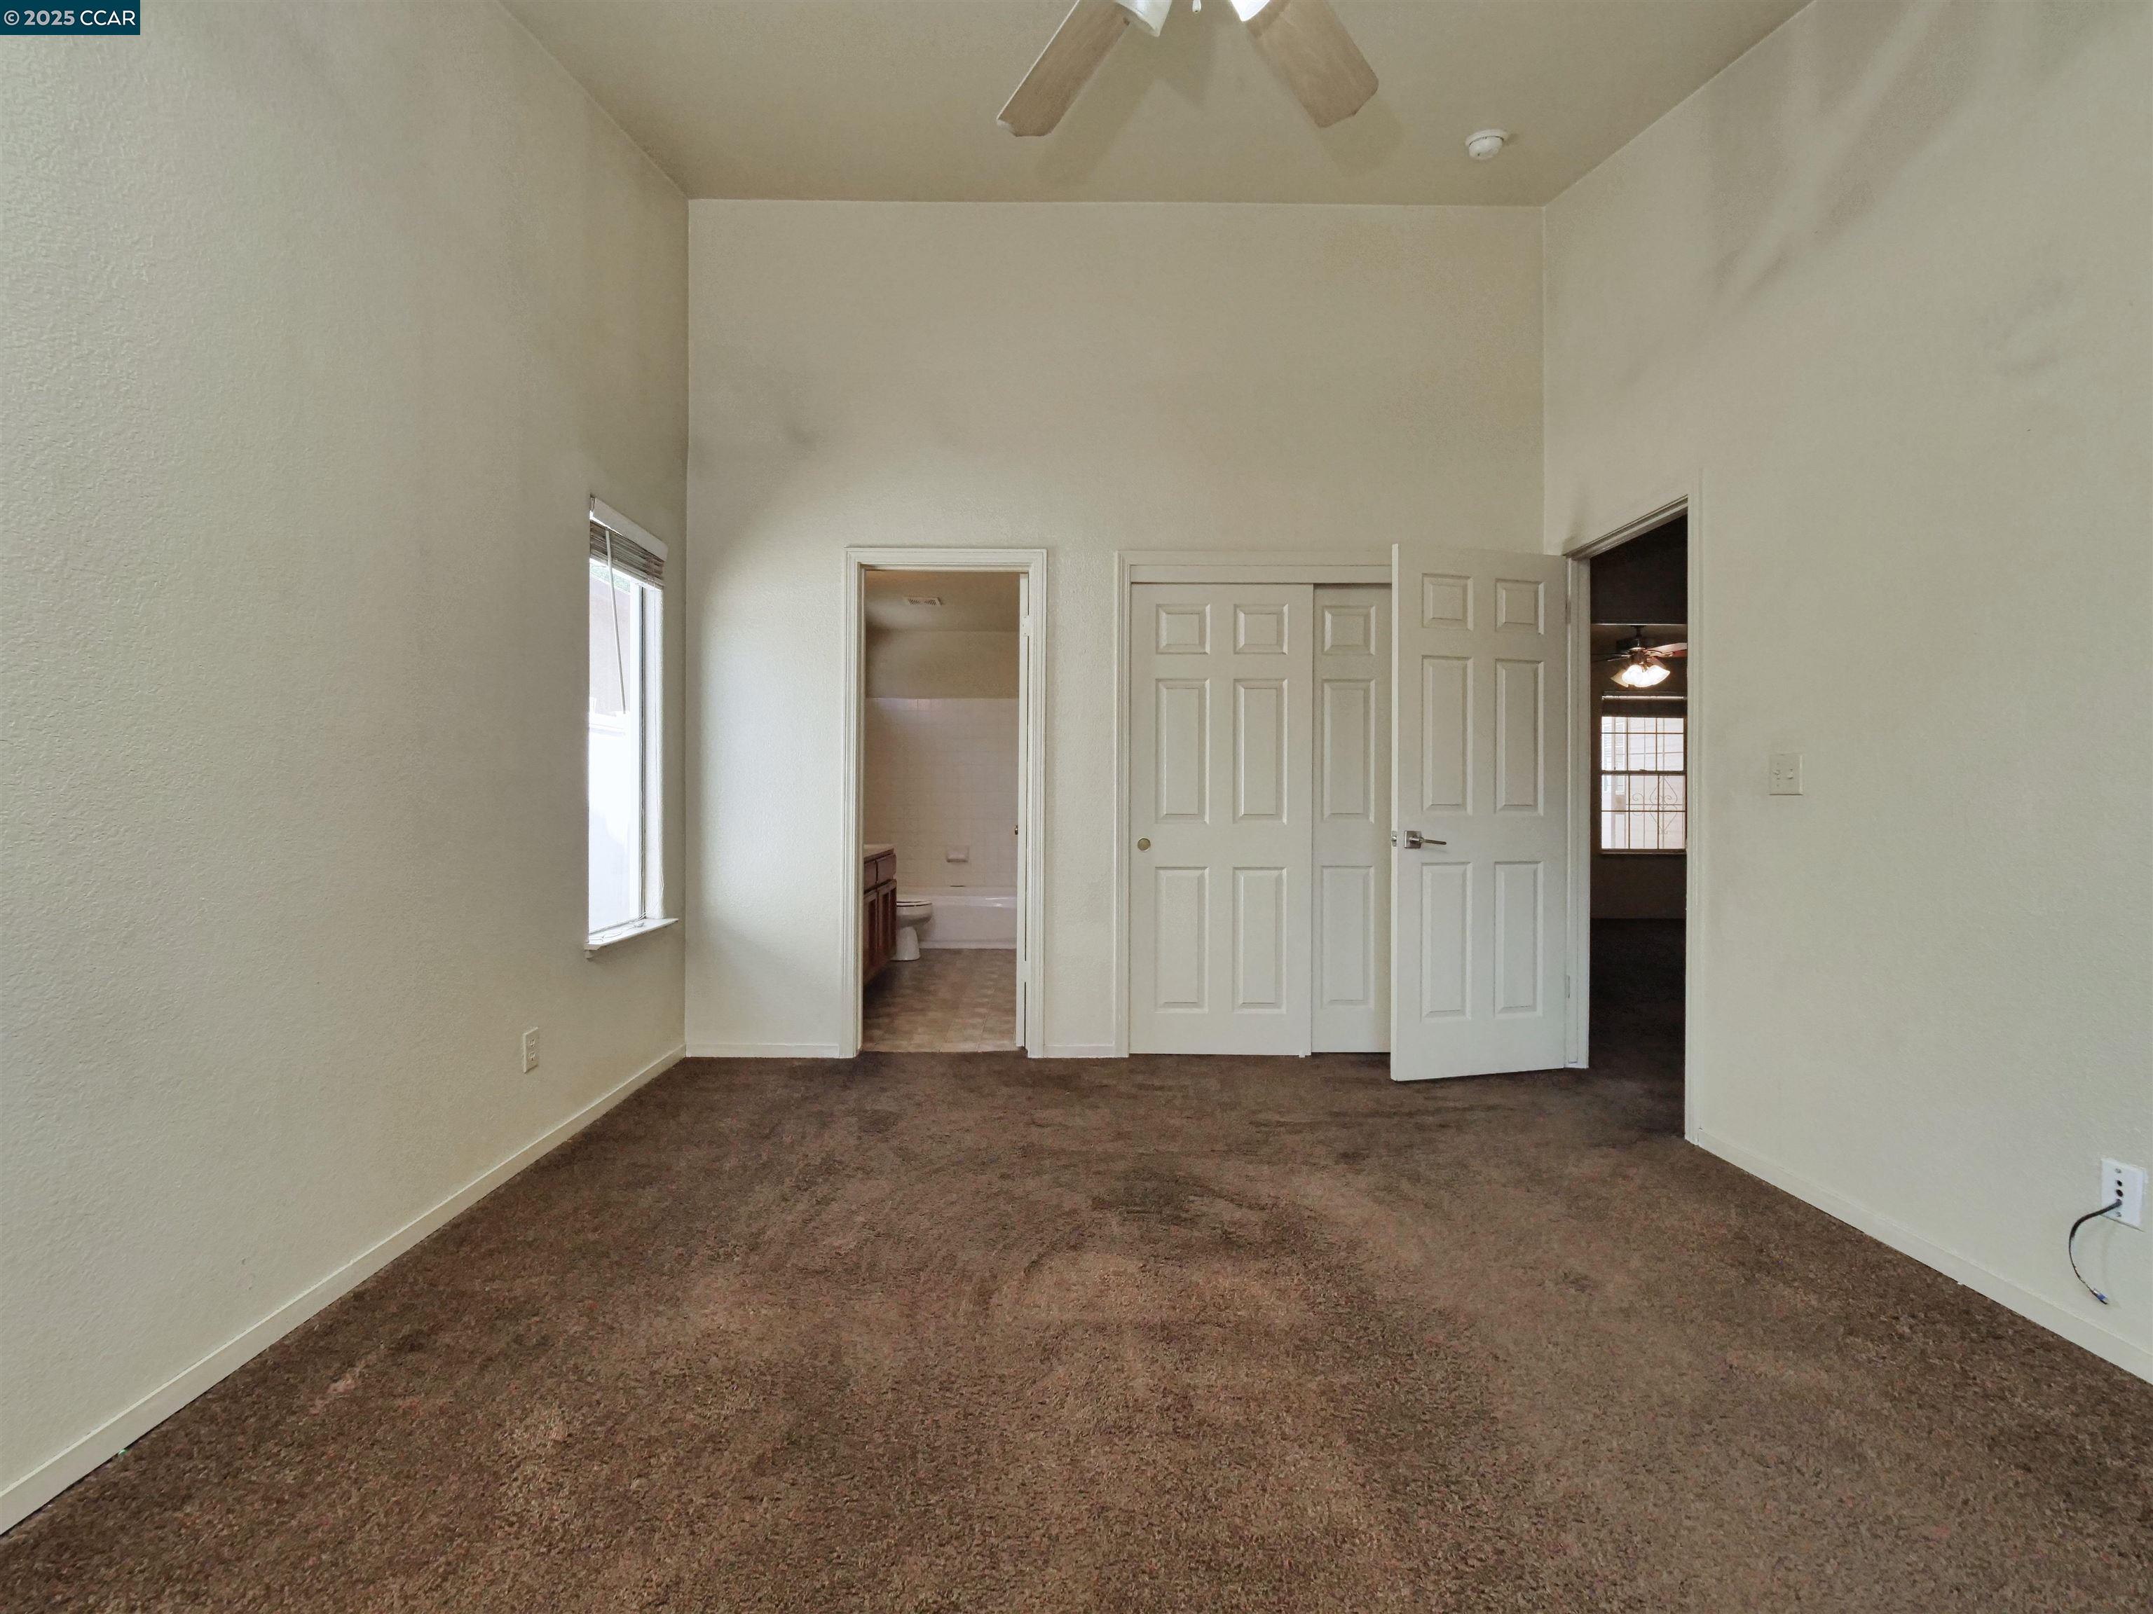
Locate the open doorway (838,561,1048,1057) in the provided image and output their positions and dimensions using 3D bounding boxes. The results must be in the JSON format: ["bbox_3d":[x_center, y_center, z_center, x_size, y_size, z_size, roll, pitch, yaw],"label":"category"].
[{"bbox_3d":[-0.560,-0.014,3.710,0.835,2.120,0.130,0,0,-2],"label":"open doorway"}]

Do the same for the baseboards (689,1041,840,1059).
[{"bbox_3d":[-1.311,1.022,3.648,0.660,0.065,0.015,0,0,-2],"label":"baseboards"}]

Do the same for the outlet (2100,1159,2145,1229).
[{"bbox_3d":[1.969,0.730,1.639,0.010,0.115,0.071,0,0,-2],"label":"outlet"}]

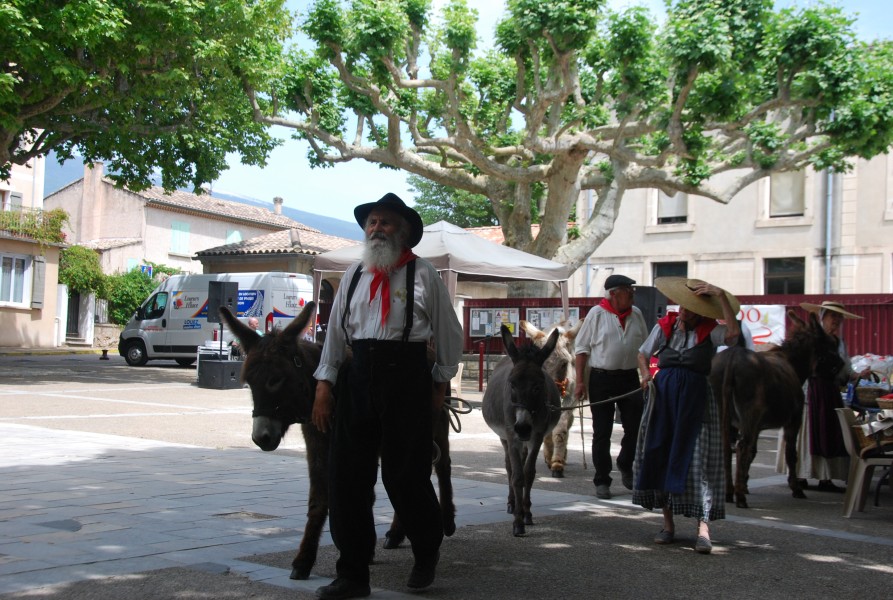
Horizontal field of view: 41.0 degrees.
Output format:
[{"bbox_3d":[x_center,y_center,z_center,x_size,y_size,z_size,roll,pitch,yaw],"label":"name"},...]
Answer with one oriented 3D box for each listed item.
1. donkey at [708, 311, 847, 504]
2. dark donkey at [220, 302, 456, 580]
[{"bbox_3d":[2.662,0.838,9.509,0.620,1.500,1.650,0,-3,38],"label":"donkey"},{"bbox_3d":[-0.416,0.705,6.198,0.520,1.310,1.780,1,-2,26],"label":"dark donkey"}]

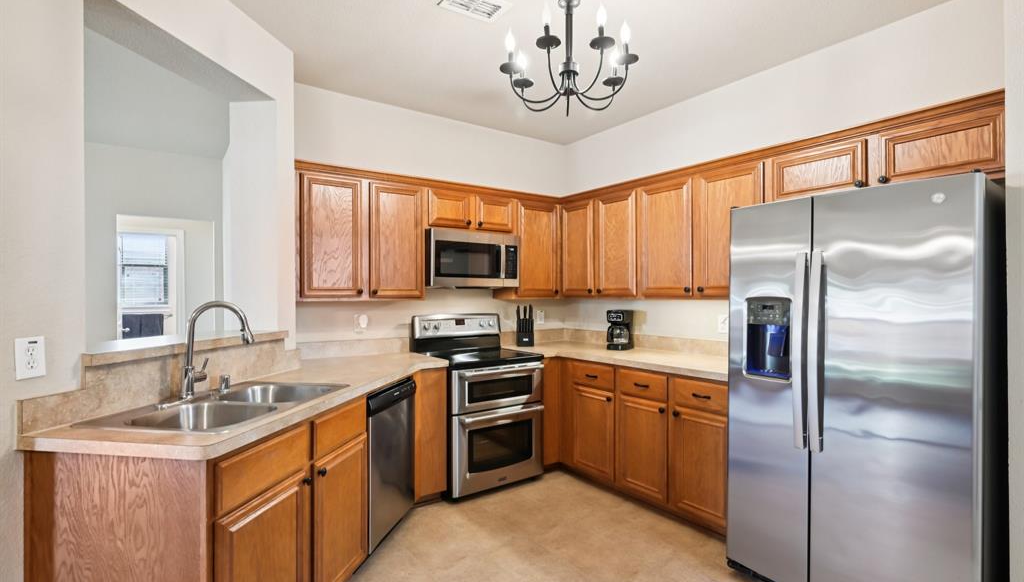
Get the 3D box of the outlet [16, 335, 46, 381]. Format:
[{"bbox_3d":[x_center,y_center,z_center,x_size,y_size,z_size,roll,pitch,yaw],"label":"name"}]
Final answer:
[{"bbox_3d":[-1.458,0.203,1.465,0.012,0.122,0.077,0,-1,10],"label":"outlet"}]

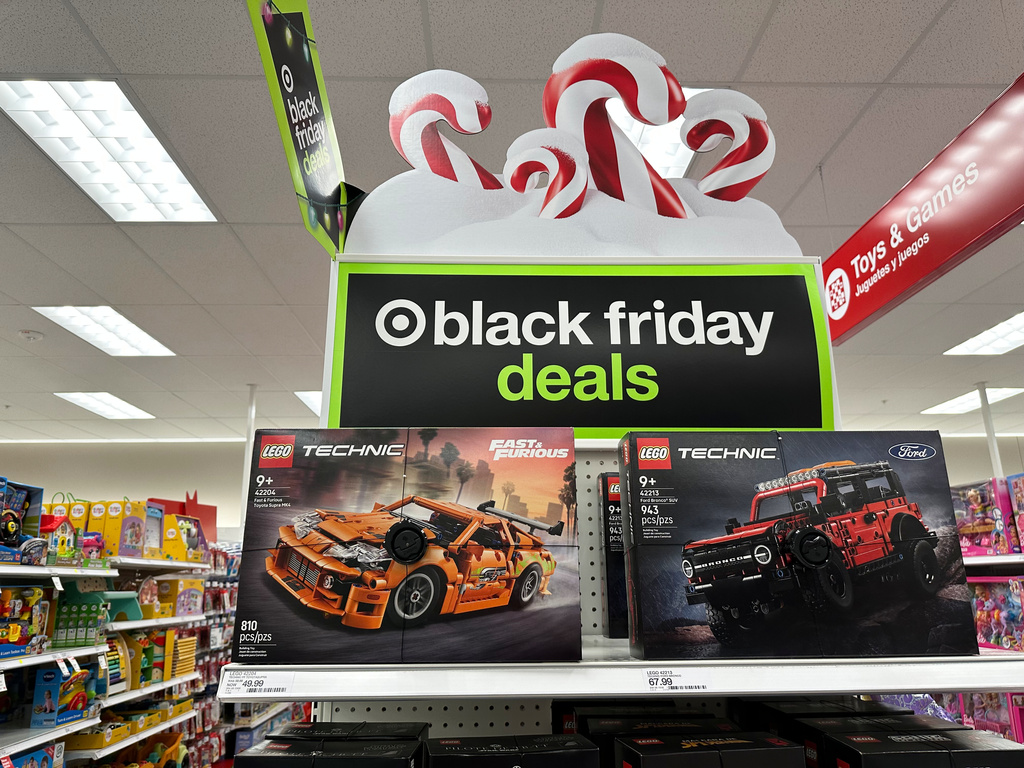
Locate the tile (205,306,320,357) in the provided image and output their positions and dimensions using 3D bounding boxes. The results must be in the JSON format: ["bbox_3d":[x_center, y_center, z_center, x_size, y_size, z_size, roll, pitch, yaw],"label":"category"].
[{"bbox_3d":[-1.960,-0.413,5.696,0.610,0.020,1.220,0,-15,-3],"label":"tile"}]

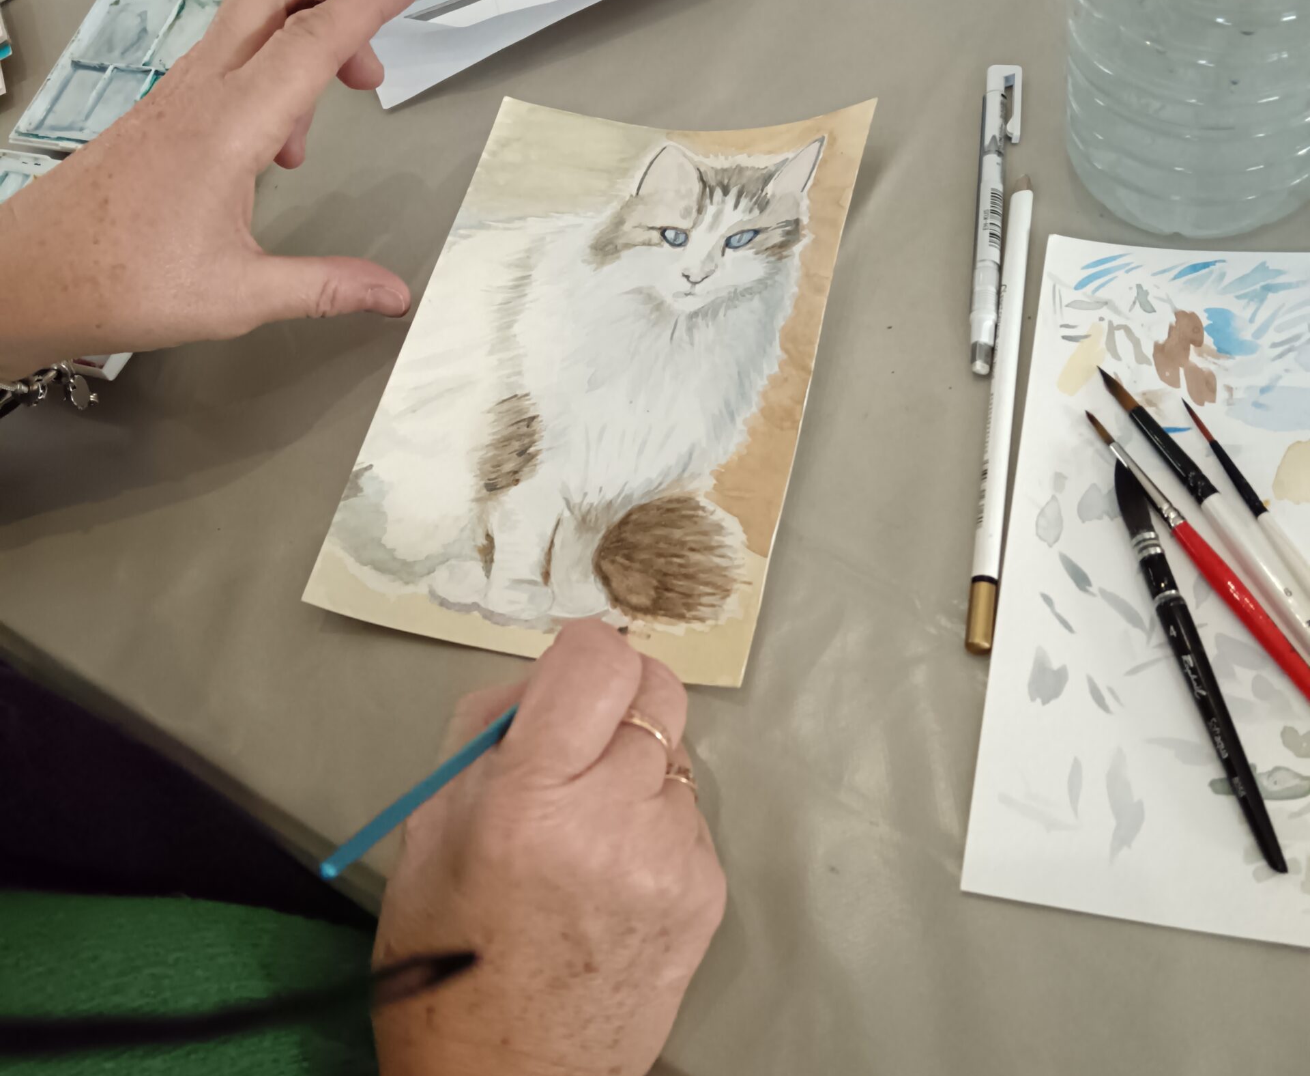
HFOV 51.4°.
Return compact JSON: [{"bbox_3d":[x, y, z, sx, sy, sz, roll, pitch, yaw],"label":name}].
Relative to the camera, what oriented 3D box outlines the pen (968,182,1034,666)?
[{"bbox_3d":[0.107,-0.043,0.418,0.008,0.008,0.166,5,67,16],"label":"pen"}]

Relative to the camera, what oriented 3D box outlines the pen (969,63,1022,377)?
[{"bbox_3d":[0.112,-0.107,0.445,0.013,0.009,0.123,2,67,15],"label":"pen"}]

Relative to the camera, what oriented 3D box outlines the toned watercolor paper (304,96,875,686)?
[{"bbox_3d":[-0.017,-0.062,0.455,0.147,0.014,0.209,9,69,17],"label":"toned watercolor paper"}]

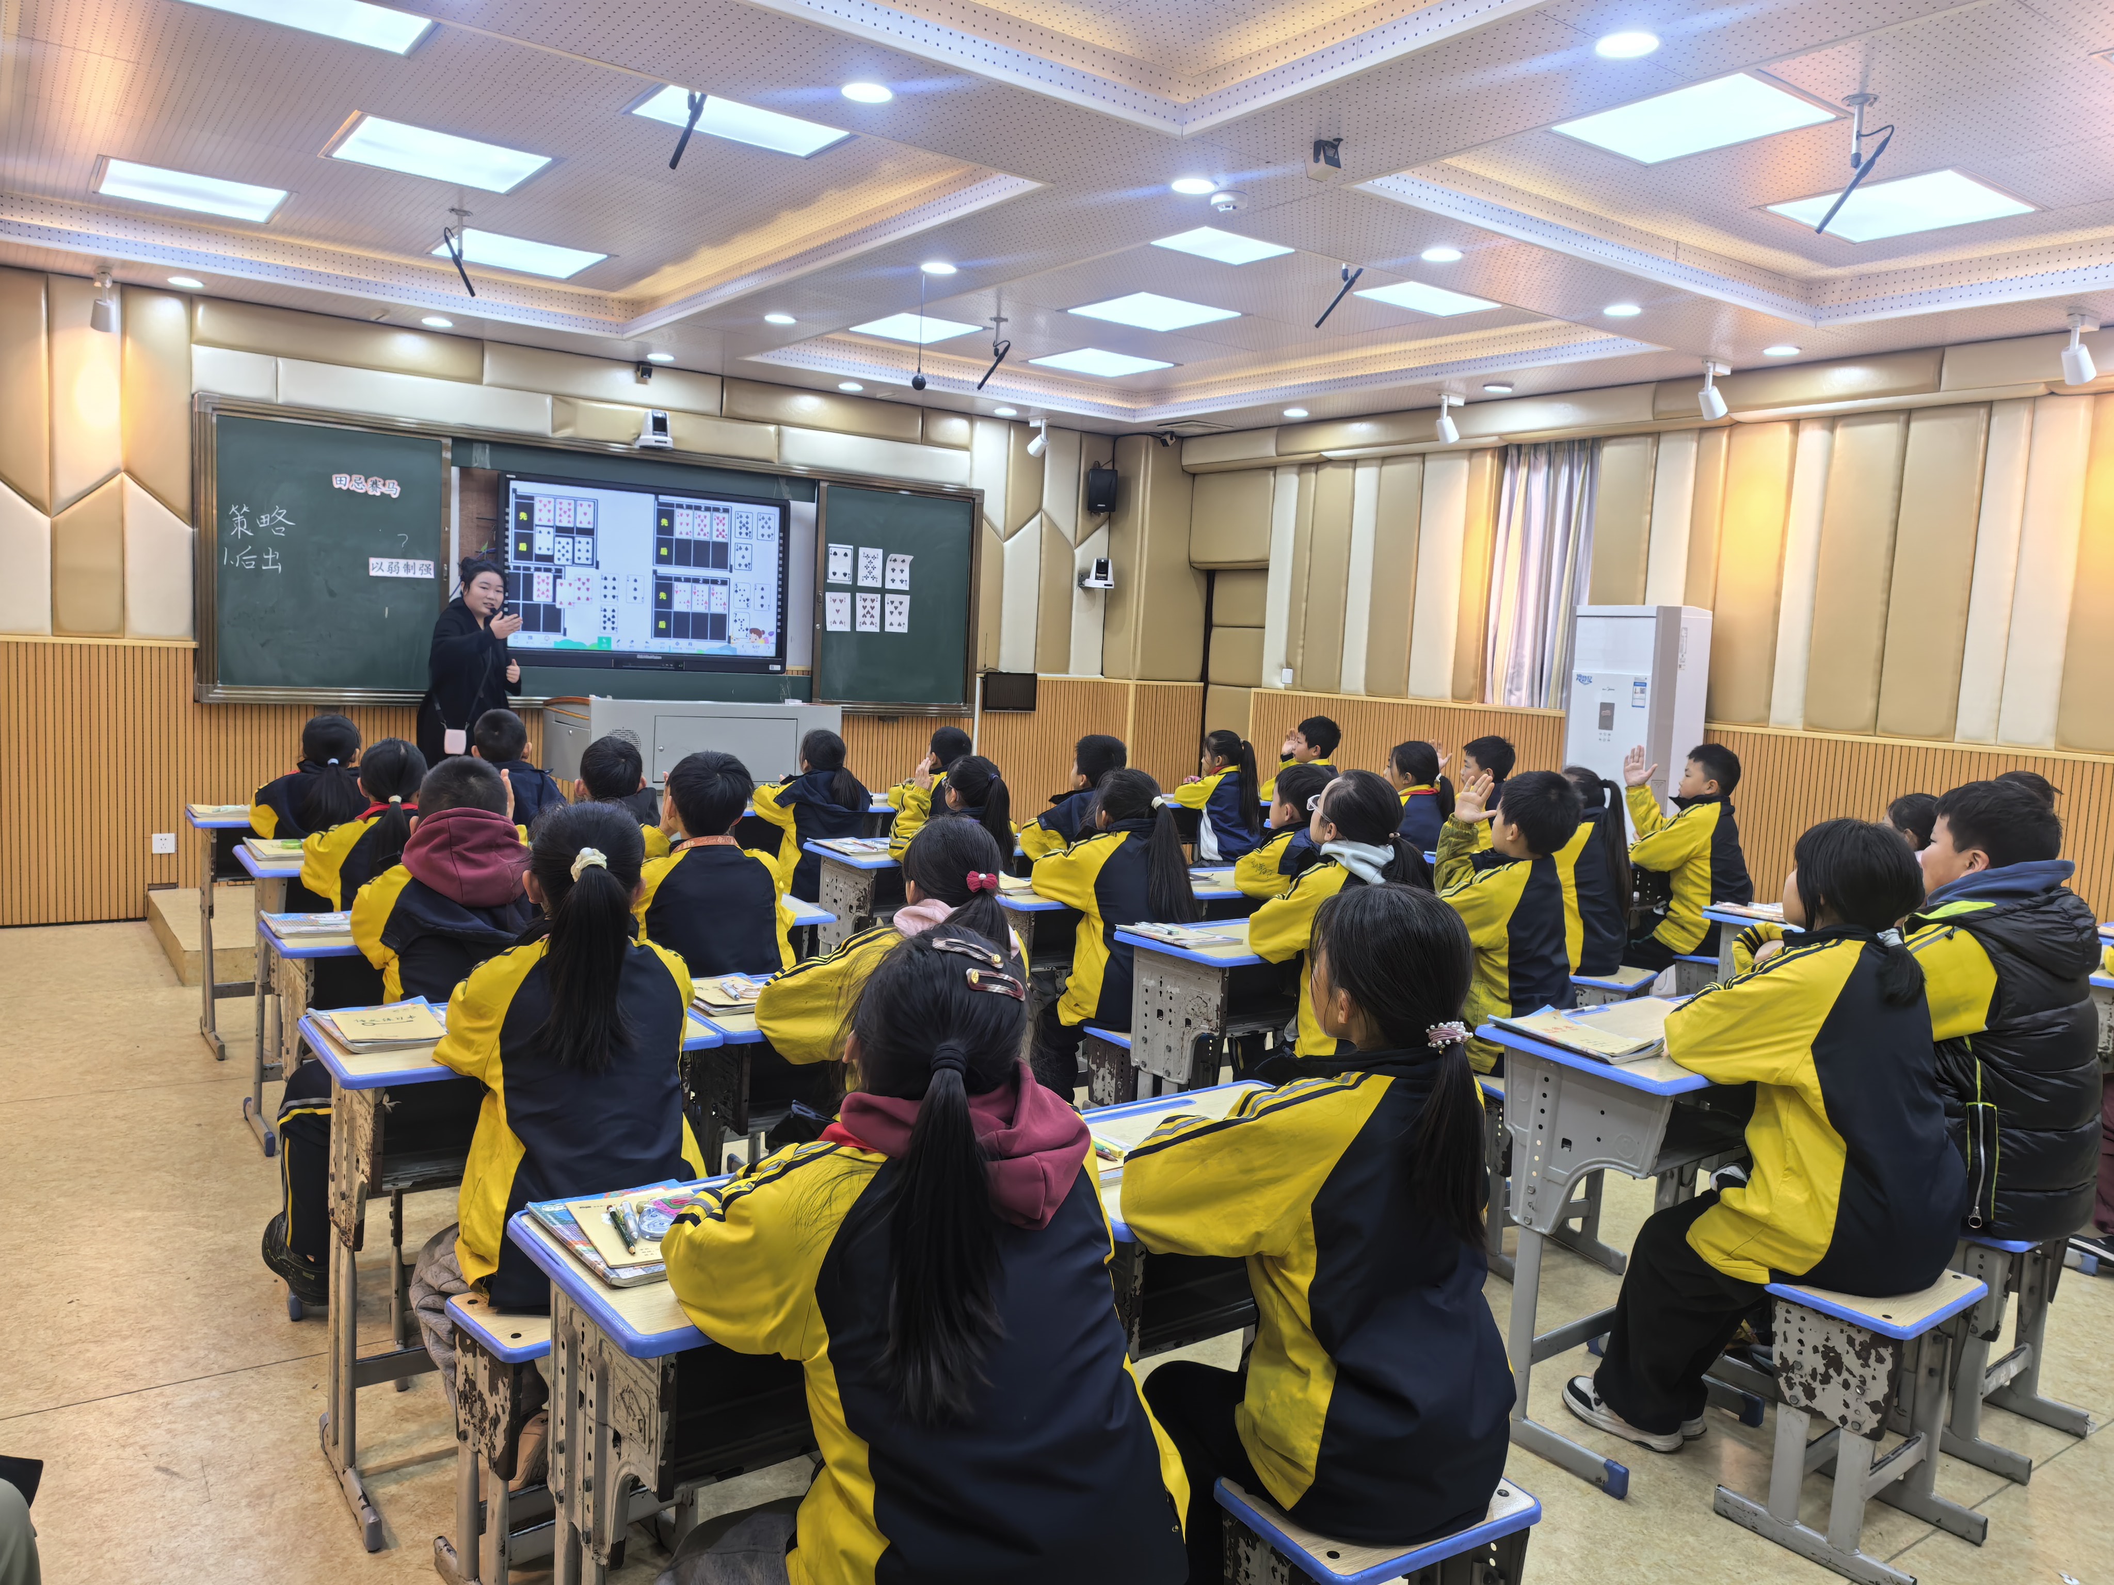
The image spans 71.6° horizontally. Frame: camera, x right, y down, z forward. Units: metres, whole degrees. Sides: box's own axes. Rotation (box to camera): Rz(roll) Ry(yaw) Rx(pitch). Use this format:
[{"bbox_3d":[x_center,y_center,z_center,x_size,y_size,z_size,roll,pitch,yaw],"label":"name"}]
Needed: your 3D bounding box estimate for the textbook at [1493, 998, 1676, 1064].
[{"bbox_3d":[0.957,0.443,2.690,0.220,0.025,0.260,-1,7,-35],"label":"textbook"}]

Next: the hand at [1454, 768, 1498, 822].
[{"bbox_3d":[1.145,0.009,4.000,0.115,0.145,0.060,18,19,21],"label":"hand"}]

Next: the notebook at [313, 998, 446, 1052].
[{"bbox_3d":[-1.086,0.366,2.371,0.178,0.020,0.245,-1,7,-35],"label":"notebook"}]

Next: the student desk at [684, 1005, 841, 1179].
[{"bbox_3d":[-0.442,0.754,2.899,0.600,0.720,0.450,-1,7,-35],"label":"student desk"}]

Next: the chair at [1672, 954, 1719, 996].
[{"bbox_3d":[2.461,0.817,5.444,0.280,0.440,0.340,7,7,33],"label":"chair"}]

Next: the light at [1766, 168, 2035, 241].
[{"bbox_3d":[2.751,-1.910,4.778,0.580,0.050,0.580,-1,7,-35],"label":"light"}]

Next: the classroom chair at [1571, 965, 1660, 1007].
[{"bbox_3d":[1.855,0.835,4.967,0.280,0.440,0.340,8,7,39],"label":"classroom chair"}]

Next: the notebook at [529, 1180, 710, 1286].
[{"bbox_3d":[-0.458,0.478,1.632,0.178,0.014,0.240,-1,7,-35],"label":"notebook"}]

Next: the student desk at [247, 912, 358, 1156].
[{"bbox_3d":[-1.408,0.666,3.277,0.600,0.715,0.450,-1,7,-35],"label":"student desk"}]

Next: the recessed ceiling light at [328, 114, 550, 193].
[{"bbox_3d":[-2.150,-2.235,5.139,0.600,0.040,0.600,-1,7,-37],"label":"recessed ceiling light"}]

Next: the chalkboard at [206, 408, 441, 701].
[{"bbox_3d":[-3.318,-1.048,6.712,1.025,1.268,0.060,-1,7,-35],"label":"chalkboard"}]

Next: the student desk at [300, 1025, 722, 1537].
[{"bbox_3d":[-0.917,0.755,2.489,0.600,0.759,0.415,-1,7,-35],"label":"student desk"}]

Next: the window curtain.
[{"bbox_3d":[2.419,-1.059,7.245,0.100,1.320,0.540,-1,7,-35],"label":"window curtain"}]

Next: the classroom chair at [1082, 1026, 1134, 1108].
[{"bbox_3d":[0.280,0.858,3.953,0.340,0.440,0.280,-2,7,-38],"label":"classroom chair"}]

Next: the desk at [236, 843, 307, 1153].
[{"bbox_3d":[-1.978,0.560,4.192,0.600,0.755,0.400,-1,7,-37],"label":"desk"}]

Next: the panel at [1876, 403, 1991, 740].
[{"bbox_3d":[3.409,-0.845,5.695,0.050,1.281,0.295,-1,7,-35],"label":"panel"}]

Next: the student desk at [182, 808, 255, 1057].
[{"bbox_3d":[-2.509,0.433,4.831,0.600,0.759,0.415,-1,7,-35],"label":"student desk"}]

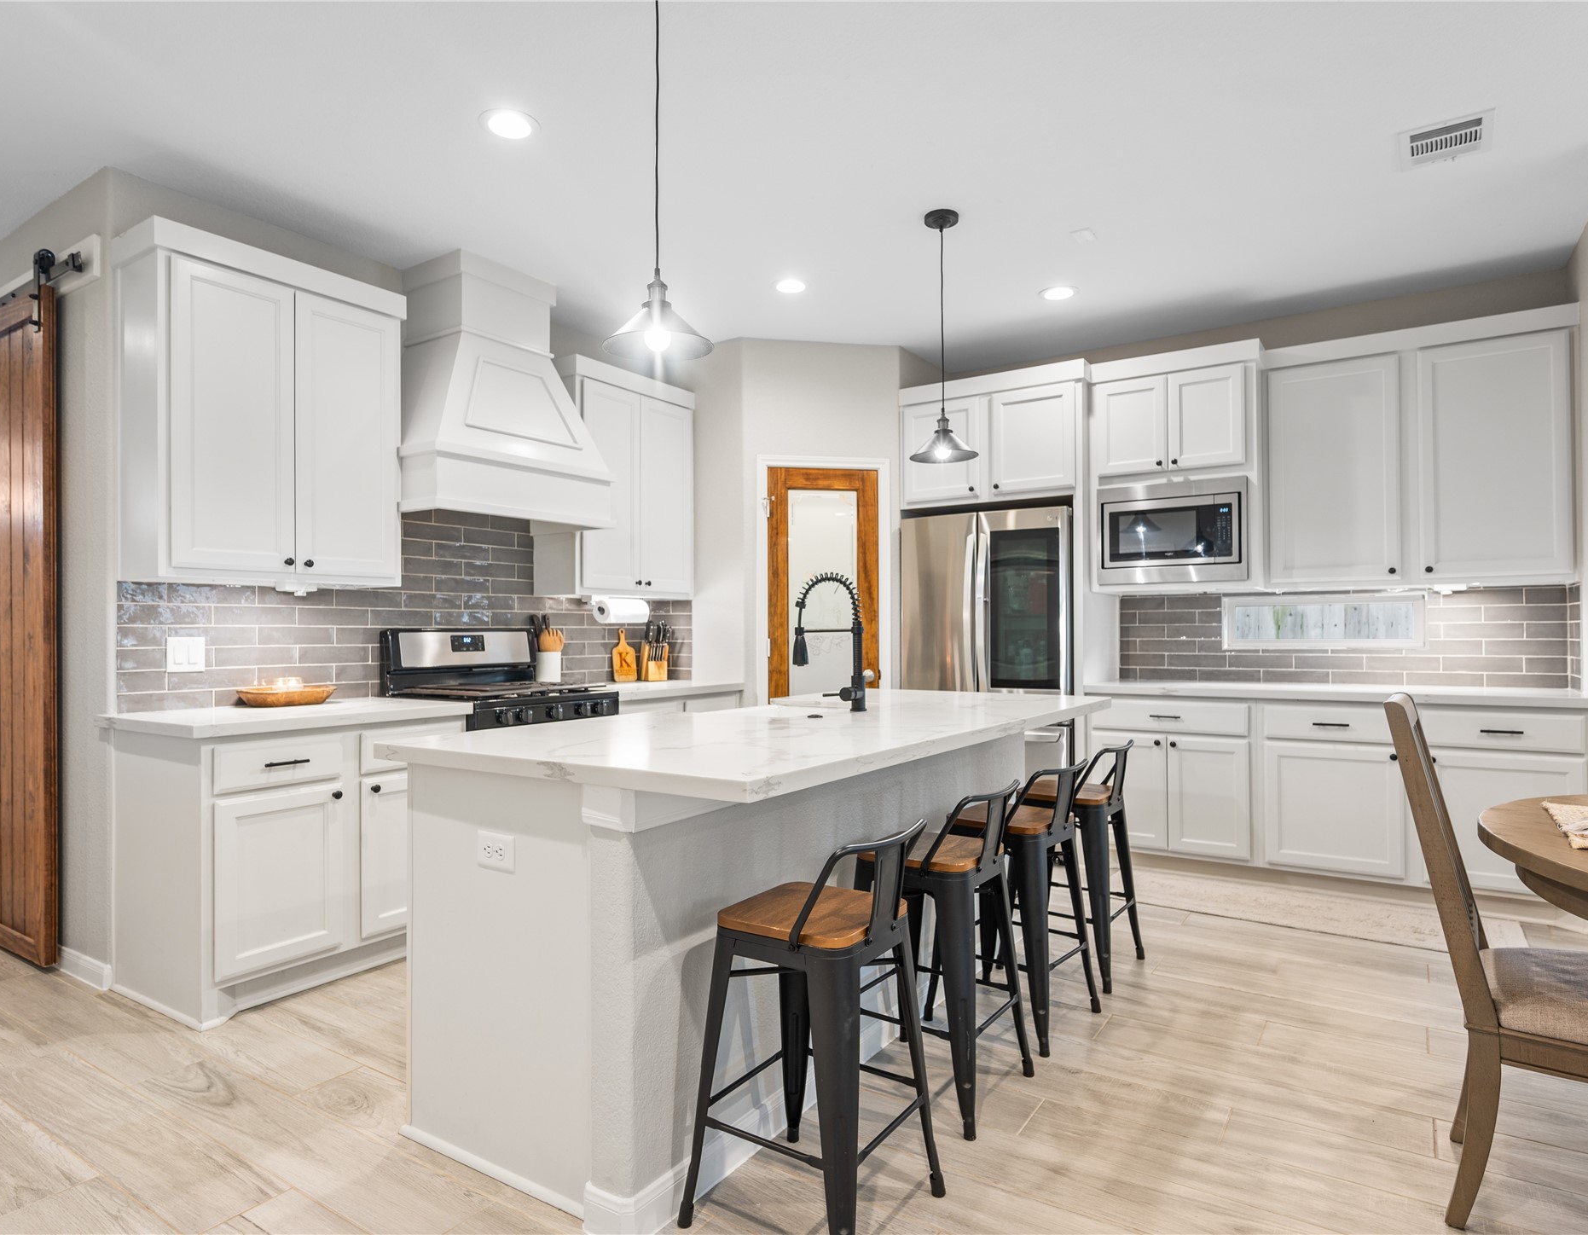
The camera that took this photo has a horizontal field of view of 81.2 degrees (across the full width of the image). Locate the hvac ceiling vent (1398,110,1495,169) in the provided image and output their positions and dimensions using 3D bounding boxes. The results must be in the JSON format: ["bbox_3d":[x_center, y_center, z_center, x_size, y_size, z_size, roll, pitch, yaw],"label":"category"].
[{"bbox_3d":[2.124,-1.539,3.015,0.247,0.020,0.302,-1,-1,34],"label":"hvac ceiling vent"}]

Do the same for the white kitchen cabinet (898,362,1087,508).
[{"bbox_3d":[1.202,-0.949,5.188,1.020,0.683,0.624,-1,-1,34],"label":"white kitchen cabinet"}]

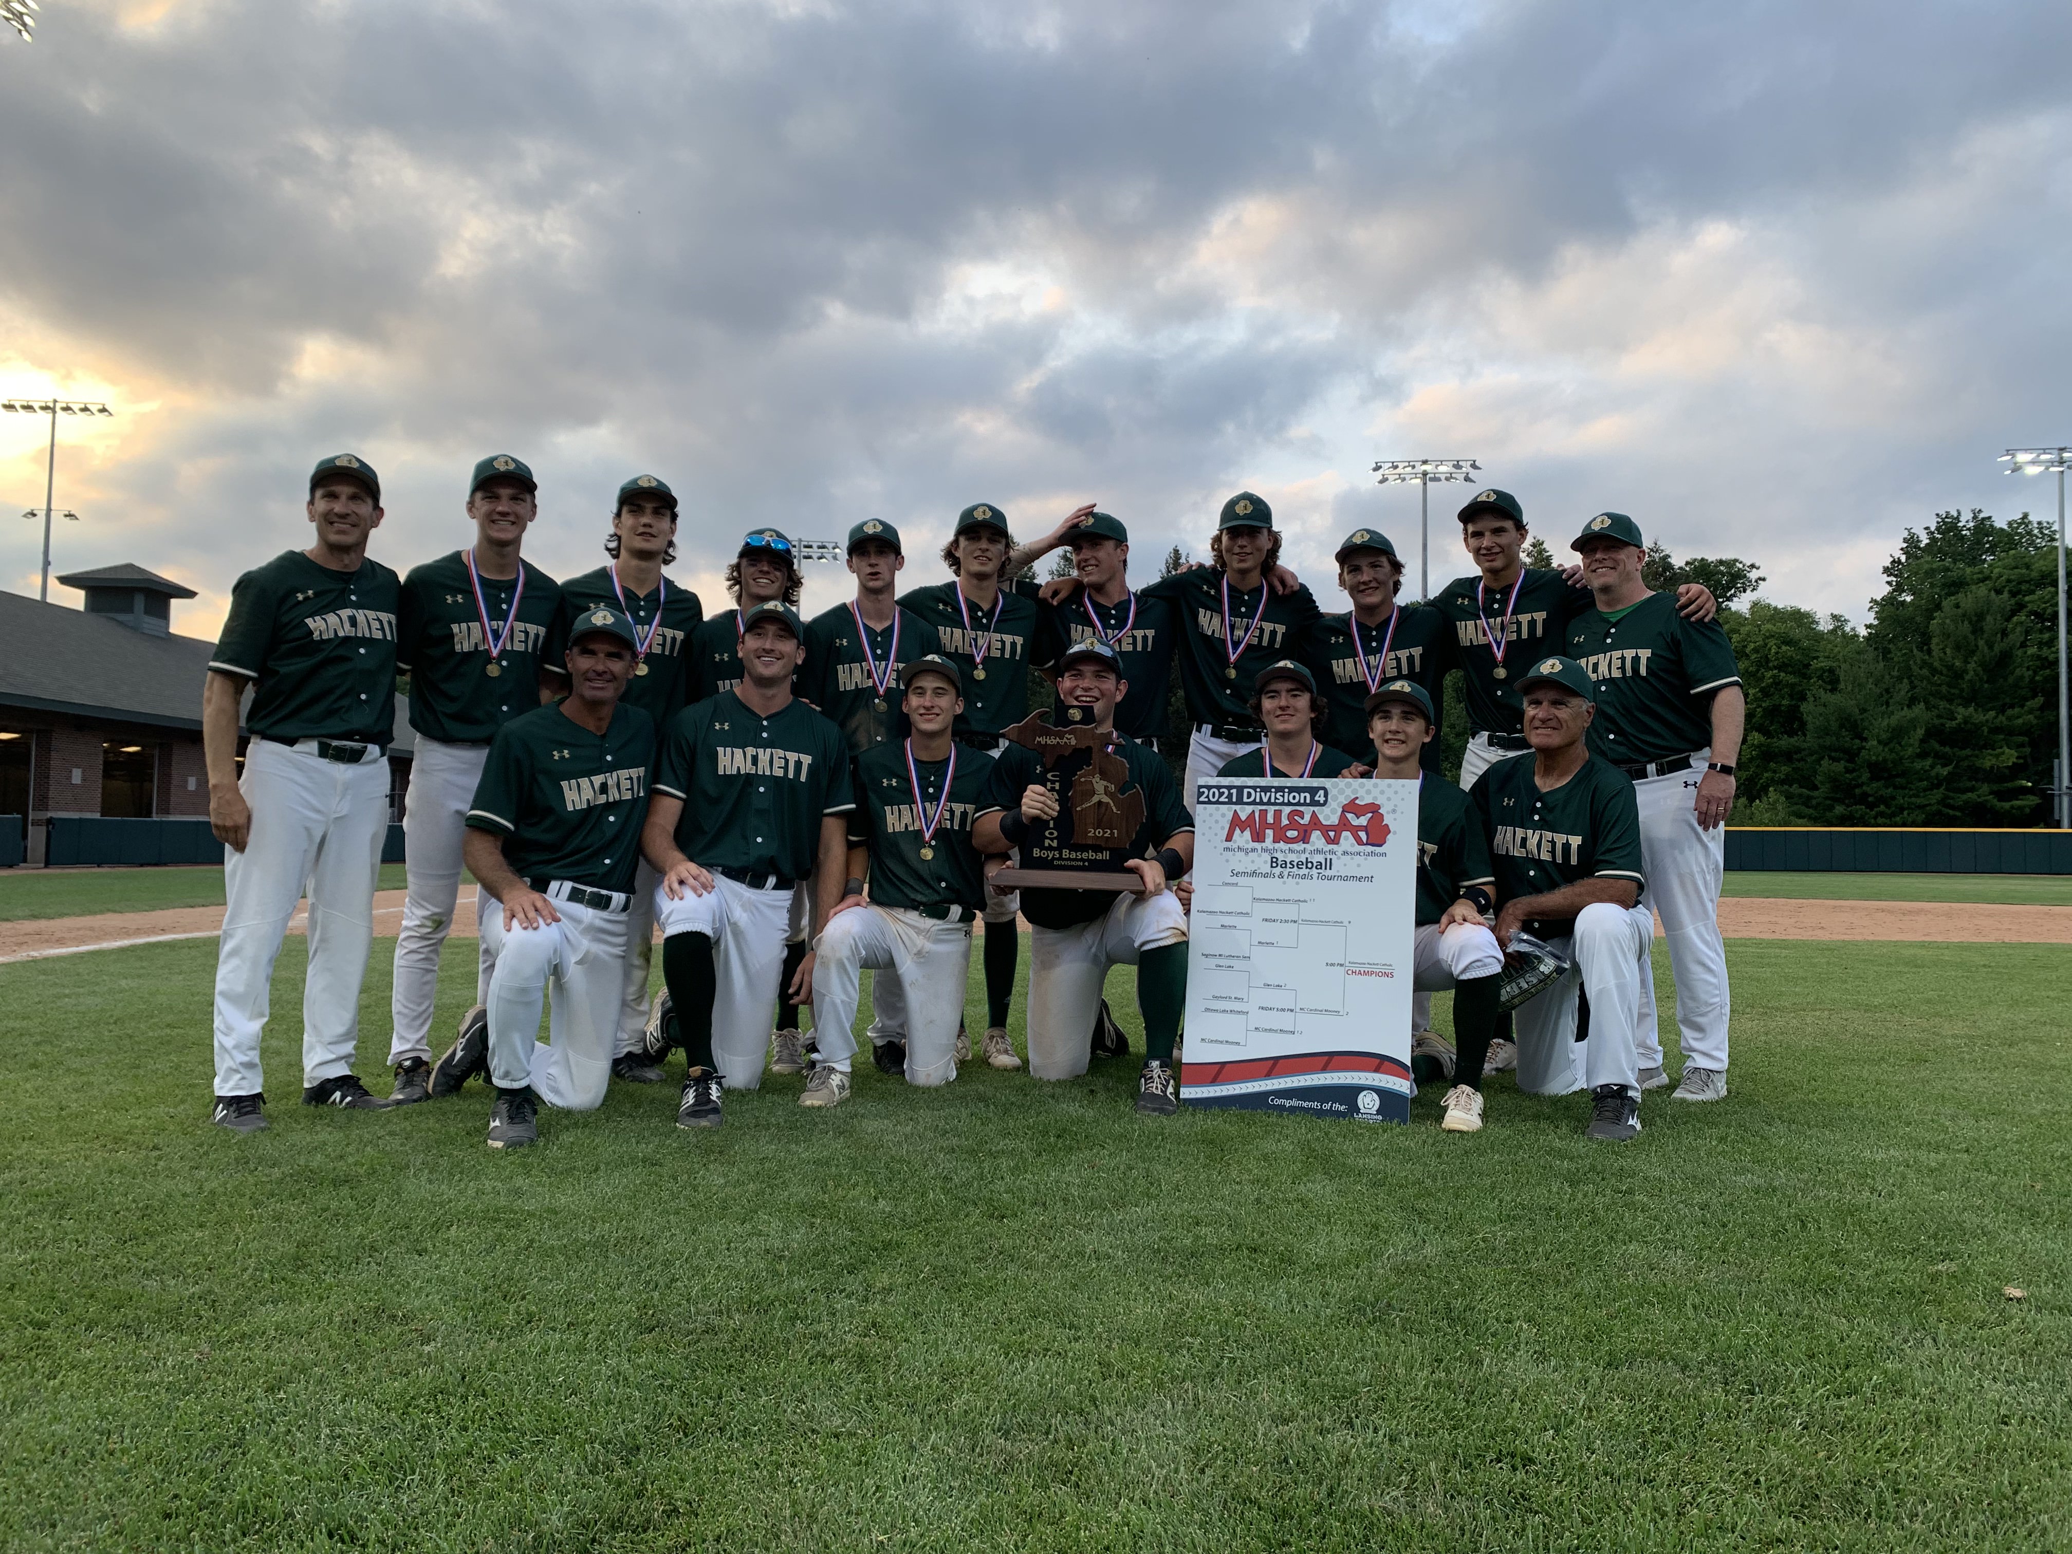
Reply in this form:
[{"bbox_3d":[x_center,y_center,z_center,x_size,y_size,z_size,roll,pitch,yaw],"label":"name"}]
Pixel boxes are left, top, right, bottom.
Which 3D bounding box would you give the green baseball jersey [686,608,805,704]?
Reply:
[{"bbox_3d":[-0.895,-0.259,5.020,0.500,0.620,0.270,1,-3,-12],"label":"green baseball jersey"}]

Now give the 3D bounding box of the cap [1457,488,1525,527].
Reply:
[{"bbox_3d":[1.423,-0.839,4.860,0.175,0.130,0.255,-1,-3,33],"label":"cap"}]

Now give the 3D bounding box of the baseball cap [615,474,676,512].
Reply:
[{"bbox_3d":[-1.231,-0.890,4.928,0.180,0.140,0.270,1,-11,-18],"label":"baseball cap"}]

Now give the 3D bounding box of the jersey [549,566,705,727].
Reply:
[{"bbox_3d":[-1.255,-0.355,4.780,0.500,0.620,0.270,2,-3,-25],"label":"jersey"}]

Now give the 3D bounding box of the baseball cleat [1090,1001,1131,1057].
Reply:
[{"bbox_3d":[0.231,0.857,5.345,0.110,0.290,0.120,-22,8,43],"label":"baseball cleat"}]

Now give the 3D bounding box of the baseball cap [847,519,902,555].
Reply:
[{"bbox_3d":[-0.519,-0.773,5.020,0.180,0.130,0.265,1,-6,-3],"label":"baseball cap"}]

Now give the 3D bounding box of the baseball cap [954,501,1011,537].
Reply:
[{"bbox_3d":[-0.181,-0.857,5.187,0.180,0.140,0.270,1,-7,-3],"label":"baseball cap"}]

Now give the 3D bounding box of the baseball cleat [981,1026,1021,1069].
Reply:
[{"bbox_3d":[-0.111,0.873,4.980,0.110,0.120,0.300,2,-3,-11],"label":"baseball cleat"}]

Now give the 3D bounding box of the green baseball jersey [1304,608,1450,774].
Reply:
[{"bbox_3d":[1.106,-0.289,5.050,0.510,0.550,0.290,1,-3,12],"label":"green baseball jersey"}]

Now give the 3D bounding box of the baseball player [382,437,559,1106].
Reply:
[{"bbox_3d":[-1.620,-0.012,4.535,0.540,1.860,0.360,2,-3,-20],"label":"baseball player"}]

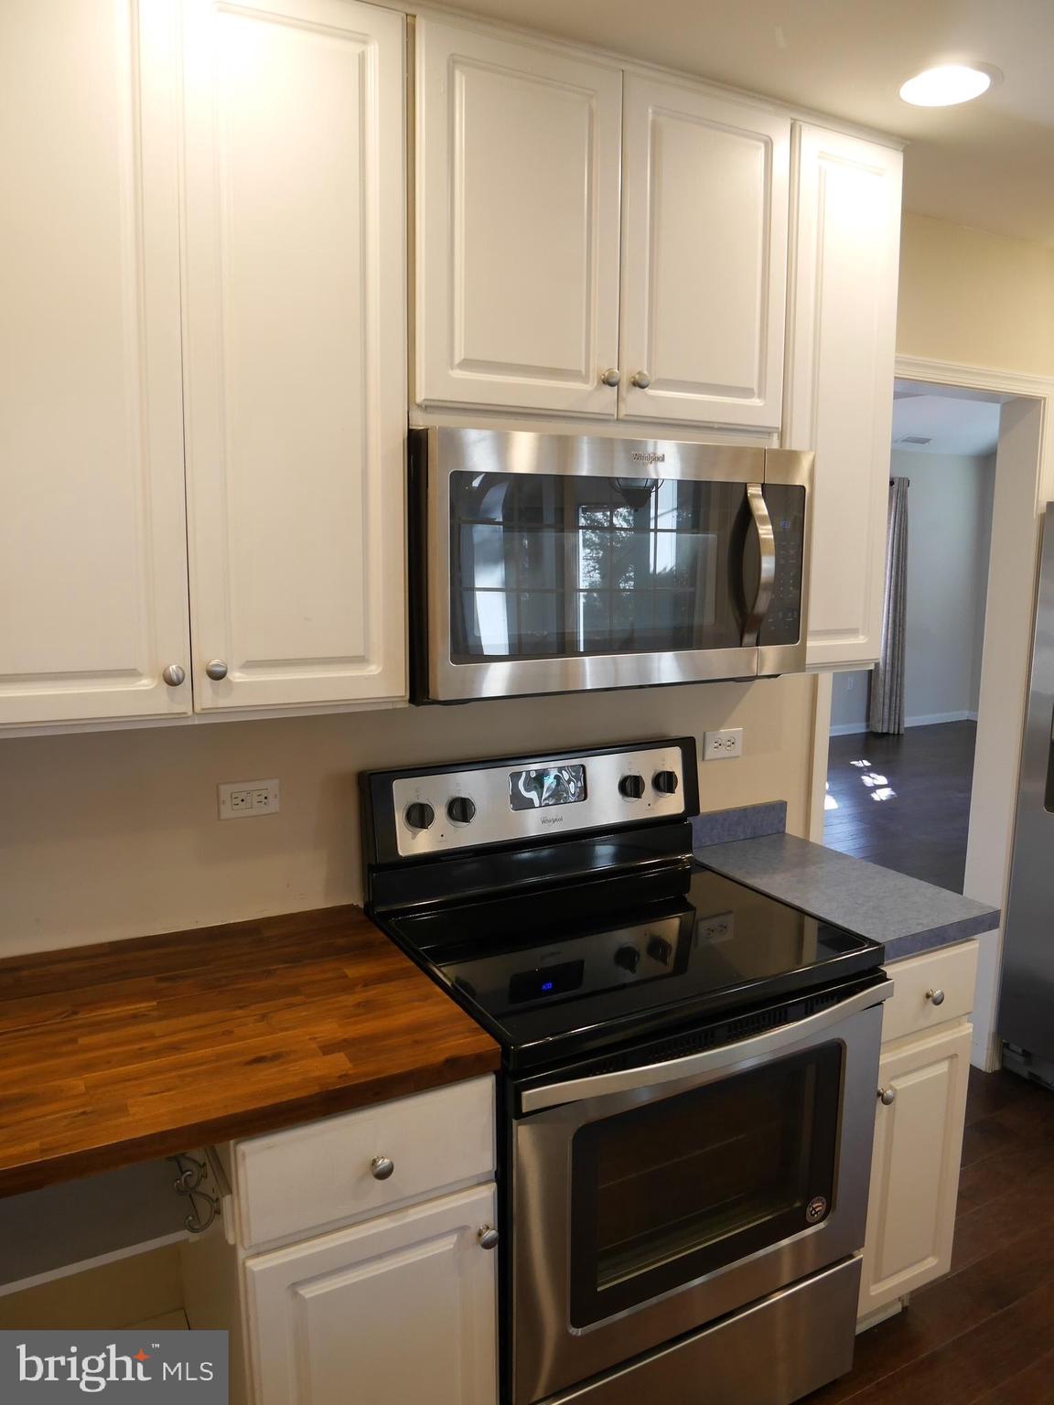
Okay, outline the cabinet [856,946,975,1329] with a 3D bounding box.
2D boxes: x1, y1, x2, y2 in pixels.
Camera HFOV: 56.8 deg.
[{"bbox_3d":[0.623,0.824,2.172,0.296,0.832,0.606,-5,10,-27],"label":"cabinet"}]

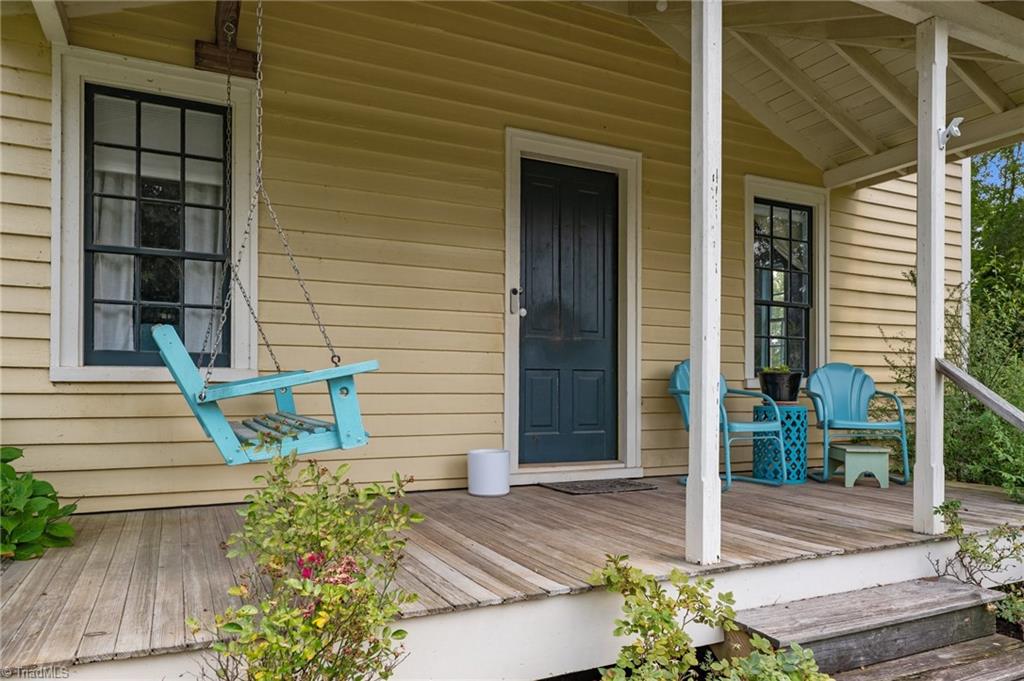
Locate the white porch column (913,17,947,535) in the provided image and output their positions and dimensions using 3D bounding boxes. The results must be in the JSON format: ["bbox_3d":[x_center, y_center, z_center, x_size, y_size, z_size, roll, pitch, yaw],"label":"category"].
[{"bbox_3d":[1.953,-0.292,3.185,0.101,2.381,0.094,1,0,-26],"label":"white porch column"}]

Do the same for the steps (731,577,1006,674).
[{"bbox_3d":[1.381,1.129,2.662,1.301,0.193,0.358,1,-2,-26],"label":"steps"}]

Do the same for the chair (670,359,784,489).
[{"bbox_3d":[1.532,0.577,4.884,0.542,0.882,0.622,2,-2,-29],"label":"chair"}]

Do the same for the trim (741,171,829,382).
[{"bbox_3d":[2.303,-0.461,5.781,0.974,1.735,0.113,1,0,-26],"label":"trim"}]

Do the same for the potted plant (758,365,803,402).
[{"bbox_3d":[1.977,0.312,5.006,0.316,0.278,0.316,1,-2,-26],"label":"potted plant"}]

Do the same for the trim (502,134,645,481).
[{"bbox_3d":[0.445,-0.203,4.870,1.133,2.407,0.123,1,0,-26],"label":"trim"}]

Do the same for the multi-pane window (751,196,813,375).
[{"bbox_3d":[2.325,-0.438,5.829,0.735,1.490,0.066,1,0,-26],"label":"multi-pane window"}]

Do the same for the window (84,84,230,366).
[{"bbox_3d":[-1.906,-0.586,3.714,0.708,1.459,0.057,1,0,-26],"label":"window"}]

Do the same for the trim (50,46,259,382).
[{"bbox_3d":[-1.903,-0.628,3.705,0.990,1.725,0.075,1,0,-26],"label":"trim"}]

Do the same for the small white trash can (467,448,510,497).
[{"bbox_3d":[-0.147,0.833,4.323,0.269,0.270,0.269,1,-2,0],"label":"small white trash can"}]

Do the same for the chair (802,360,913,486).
[{"bbox_3d":[2.567,0.600,5.159,0.542,0.886,0.622,0,-2,6],"label":"chair"}]

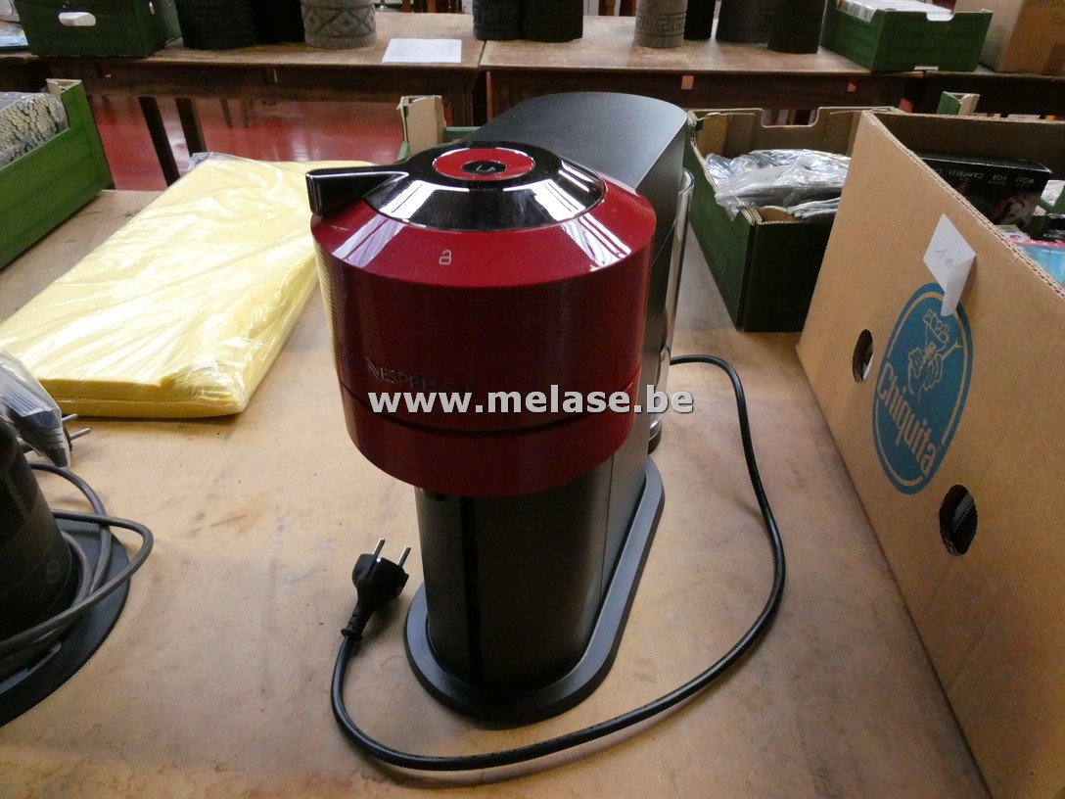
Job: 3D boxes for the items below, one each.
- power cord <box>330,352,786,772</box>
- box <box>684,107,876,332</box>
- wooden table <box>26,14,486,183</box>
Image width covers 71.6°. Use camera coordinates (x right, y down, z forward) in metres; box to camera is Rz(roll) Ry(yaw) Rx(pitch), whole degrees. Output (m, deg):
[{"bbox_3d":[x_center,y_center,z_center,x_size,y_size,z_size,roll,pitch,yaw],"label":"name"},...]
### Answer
[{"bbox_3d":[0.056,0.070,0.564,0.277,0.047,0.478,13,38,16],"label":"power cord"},{"bbox_3d":[0.365,-0.238,0.925,0.289,0.127,0.402,1,36,0],"label":"box"},{"bbox_3d":[-0.741,-0.817,2.495,1.189,0.755,0.822,1,36,0],"label":"wooden table"}]

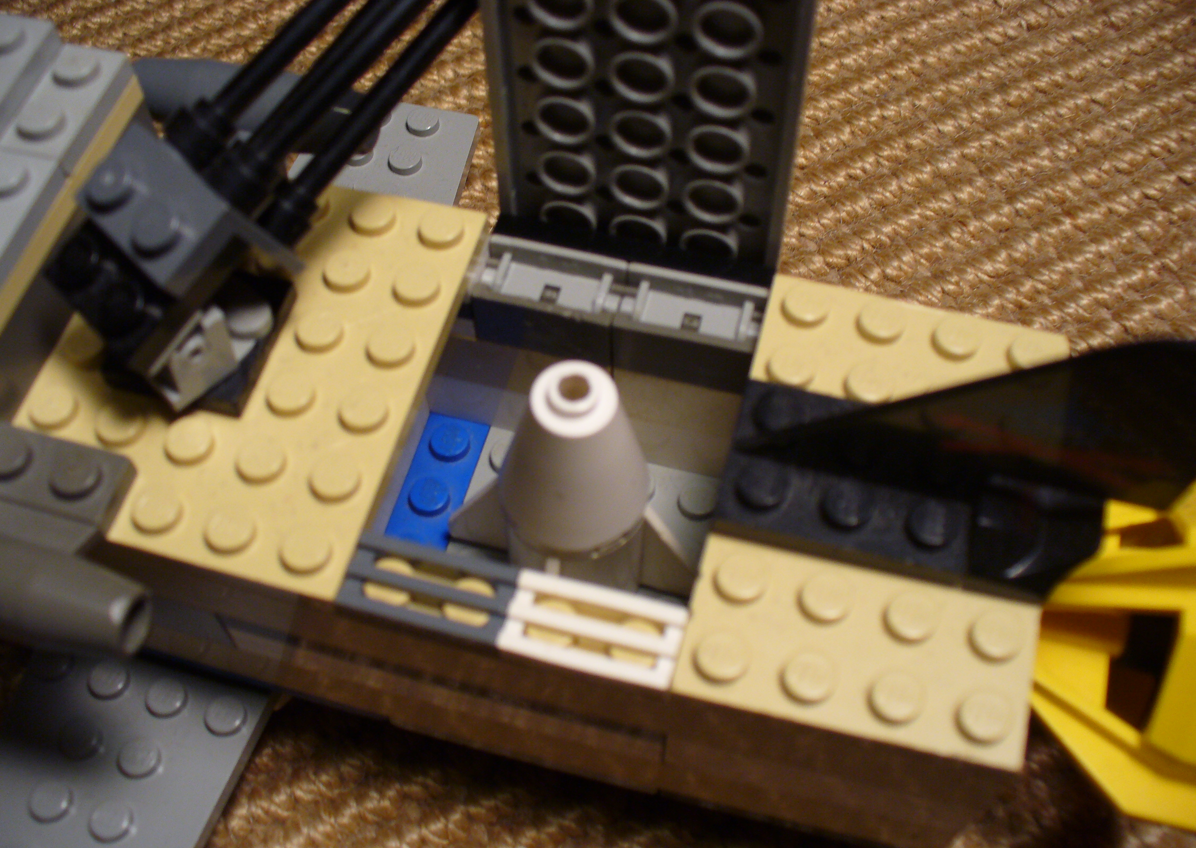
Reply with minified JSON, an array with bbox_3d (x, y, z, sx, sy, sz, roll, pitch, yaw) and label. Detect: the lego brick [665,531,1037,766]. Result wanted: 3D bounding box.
[{"bbox_3d":[0.024,0.021,0.116,0.032,0.005,0.016,13,60,8],"label":"lego brick"}]

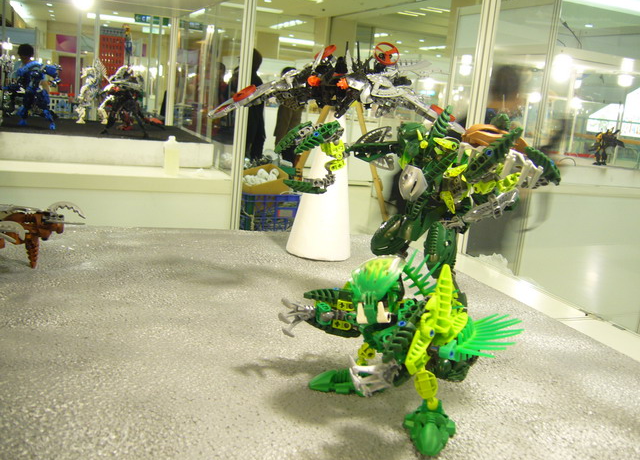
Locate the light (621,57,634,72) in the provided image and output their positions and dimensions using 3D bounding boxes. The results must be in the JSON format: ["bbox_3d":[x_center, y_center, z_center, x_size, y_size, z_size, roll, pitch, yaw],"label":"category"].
[{"bbox_3d":[1.901,-1.023,4.000,0.070,0.090,0.070,1,12,-23],"label":"light"}]

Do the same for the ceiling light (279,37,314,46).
[{"bbox_3d":[-0.581,-4.661,16.000,0.950,0.120,0.250,1,12,-23],"label":"ceiling light"}]

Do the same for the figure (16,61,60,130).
[{"bbox_3d":[-1.055,-0.505,2.420,0.155,0.240,0.130,1,12,-21],"label":"figure"}]

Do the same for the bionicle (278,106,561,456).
[{"bbox_3d":[0.069,0.017,0.575,0.242,0.252,0.175,12,13,30],"label":"bionicle"}]

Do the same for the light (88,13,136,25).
[{"bbox_3d":[-4.810,-4.898,15.000,1.150,0.120,0.250,1,12,-23],"label":"light"}]

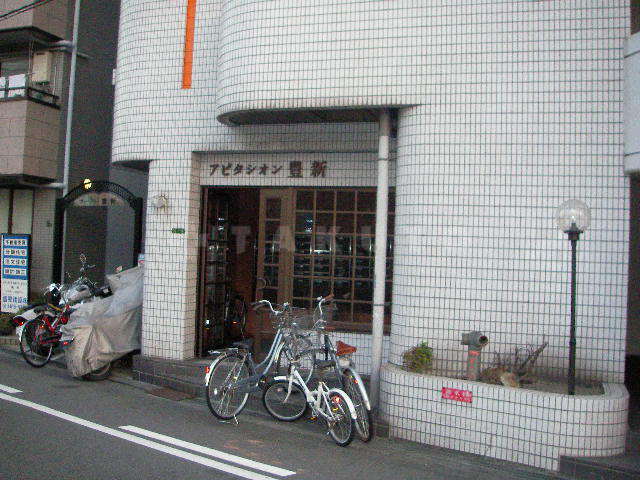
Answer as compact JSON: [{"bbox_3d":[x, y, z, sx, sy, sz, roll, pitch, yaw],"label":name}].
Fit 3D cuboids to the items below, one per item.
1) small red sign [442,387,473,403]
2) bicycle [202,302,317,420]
[{"bbox_3d":[1.214,1.374,6.250,0.295,0.100,0.015,1,-1,36],"label":"small red sign"},{"bbox_3d":[-0.560,1.248,7.494,0.570,1.080,1.780,1,-1,34],"label":"bicycle"}]

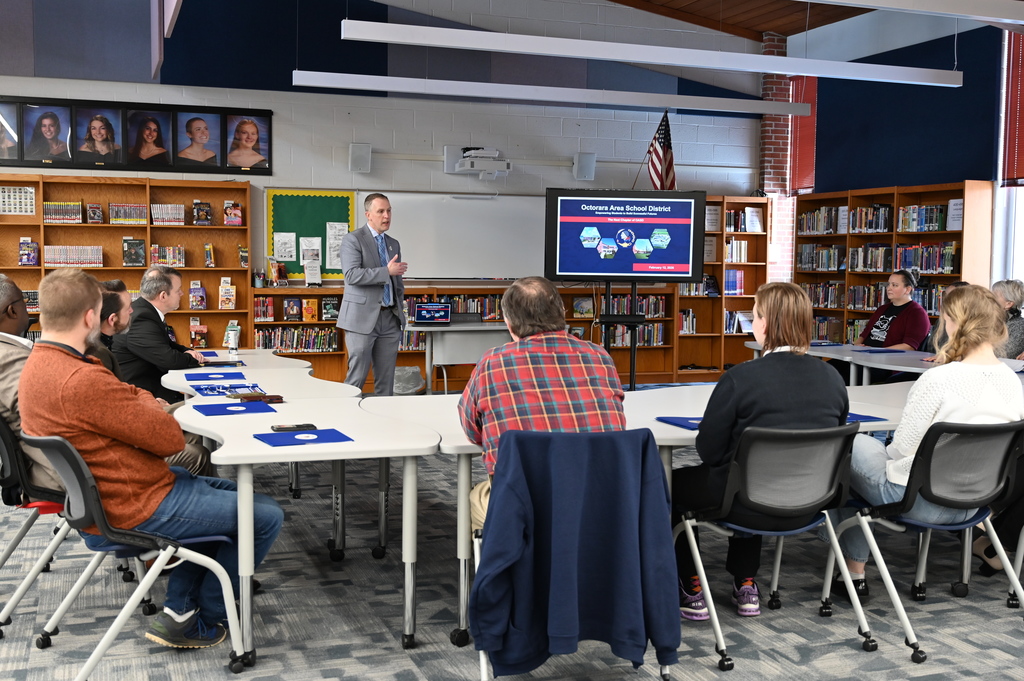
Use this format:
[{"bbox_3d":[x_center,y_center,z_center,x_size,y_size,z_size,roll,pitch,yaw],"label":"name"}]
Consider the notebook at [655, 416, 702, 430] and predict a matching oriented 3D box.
[{"bbox_3d":[0.751,0.330,4.254,0.245,0.012,0.300,-1,5,-19],"label":"notebook"}]

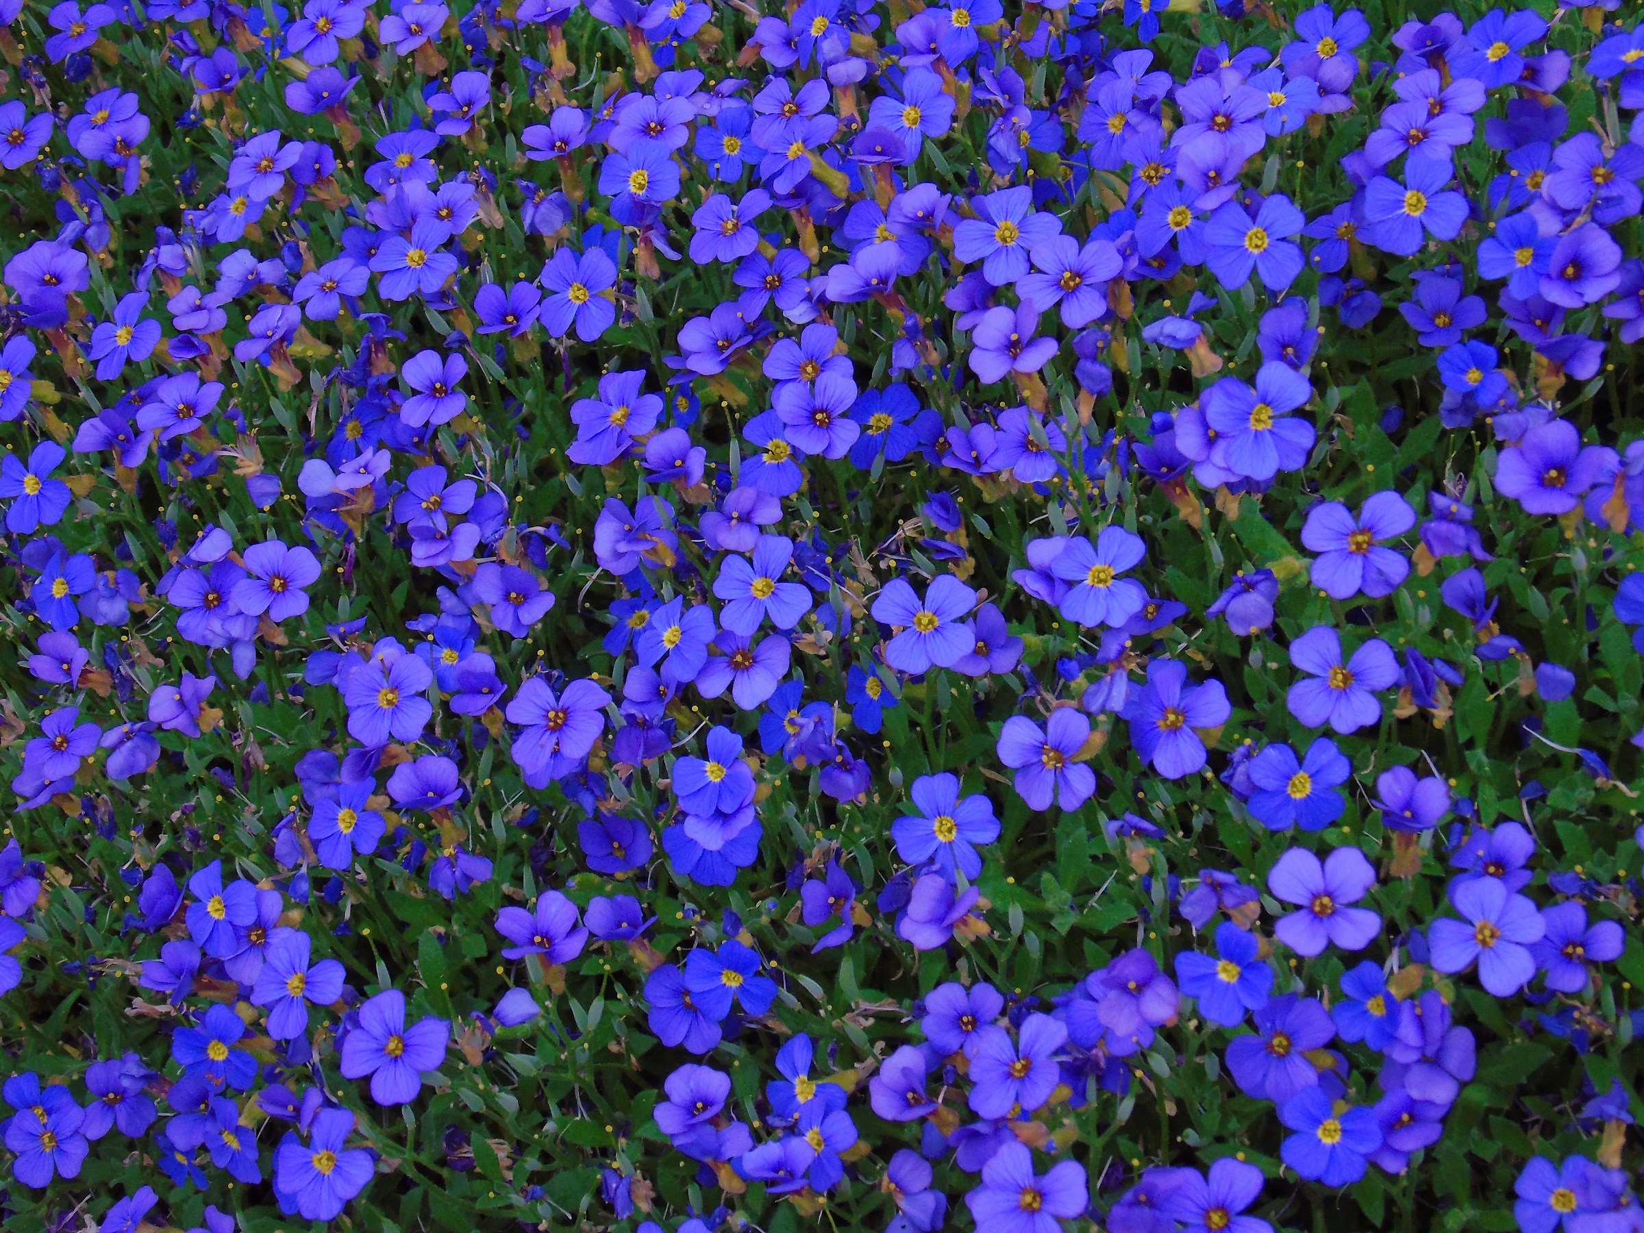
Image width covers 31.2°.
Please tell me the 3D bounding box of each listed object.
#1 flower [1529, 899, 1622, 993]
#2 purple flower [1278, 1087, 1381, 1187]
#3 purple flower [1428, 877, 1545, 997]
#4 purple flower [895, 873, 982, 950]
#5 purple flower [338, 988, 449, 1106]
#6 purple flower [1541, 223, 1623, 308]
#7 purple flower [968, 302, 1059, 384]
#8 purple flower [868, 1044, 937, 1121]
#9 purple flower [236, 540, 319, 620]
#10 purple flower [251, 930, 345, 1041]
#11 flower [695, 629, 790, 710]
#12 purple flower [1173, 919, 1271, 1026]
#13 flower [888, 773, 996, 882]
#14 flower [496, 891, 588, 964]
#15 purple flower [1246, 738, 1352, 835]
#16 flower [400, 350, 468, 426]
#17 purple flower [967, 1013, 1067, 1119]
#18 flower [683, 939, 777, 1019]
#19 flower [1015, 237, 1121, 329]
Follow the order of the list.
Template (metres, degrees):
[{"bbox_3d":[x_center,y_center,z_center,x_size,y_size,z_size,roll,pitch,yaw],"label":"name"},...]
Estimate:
[{"bbox_3d":[0.141,0.063,0.557,0.018,0.007,0.018,0,69,19],"label":"flower"},{"bbox_3d":[0.096,0.098,0.555,0.019,0.009,0.019,0,75,10],"label":"purple flower"},{"bbox_3d":[0.120,0.058,0.534,0.021,0.009,0.021,0,72,13],"label":"purple flower"},{"bbox_3d":[0.024,0.060,0.591,0.018,0.009,0.018,0,55,46],"label":"purple flower"},{"bbox_3d":[-0.081,0.081,0.555,0.021,0.008,0.022,0,78,3],"label":"purple flower"},{"bbox_3d":[0.163,-0.074,0.631,0.018,0.009,0.020,0,64,4],"label":"purple flower"},{"bbox_3d":[0.042,-0.059,0.647,0.021,0.009,0.021,0,65,25],"label":"purple flower"},{"bbox_3d":[0.015,0.085,0.540,0.015,0.011,0.016,0,62,36],"label":"purple flower"},{"bbox_3d":[-0.118,-0.008,0.640,0.019,0.008,0.019,0,66,-3],"label":"purple flower"},{"bbox_3d":[-0.114,0.081,0.643,0.021,0.009,0.022,0,74,5],"label":"purple flower"},{"bbox_3d":[-0.018,0.013,0.653,0.021,0.009,0.021,0,62,-2],"label":"flower"},{"bbox_3d":[0.072,0.064,0.530,0.018,0.007,0.019,0,84,6],"label":"purple flower"},{"bbox_3d":[0.025,0.043,0.598,0.022,0.009,0.022,0,77,5],"label":"flower"},{"bbox_3d":[-0.054,0.060,0.570,0.018,0.010,0.018,0,43,10],"label":"flower"},{"bbox_3d":[0.092,0.033,0.573,0.021,0.008,0.019,0,71,9],"label":"purple flower"},{"bbox_3d":[-0.102,-0.060,0.779,0.018,0.009,0.021,0,73,2],"label":"flower"},{"bbox_3d":[0.039,0.089,0.578,0.020,0.009,0.022,0,68,13],"label":"purple flower"},{"bbox_3d":[-0.018,0.072,0.583,0.019,0.007,0.017,0,60,-5],"label":"flower"},{"bbox_3d":[0.051,-0.068,0.600,0.021,0.008,0.020,0,66,0],"label":"flower"}]

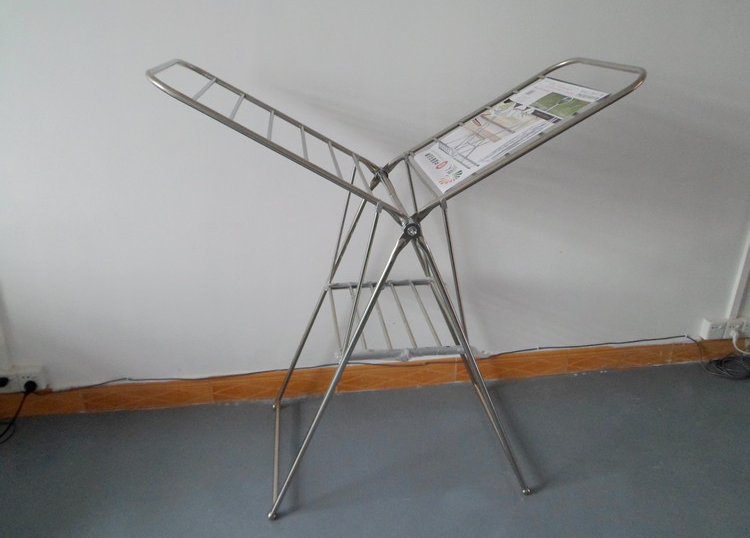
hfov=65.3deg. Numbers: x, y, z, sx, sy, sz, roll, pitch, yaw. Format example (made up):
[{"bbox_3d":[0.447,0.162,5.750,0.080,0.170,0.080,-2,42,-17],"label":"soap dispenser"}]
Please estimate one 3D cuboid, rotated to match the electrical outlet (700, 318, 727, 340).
[{"bbox_3d":[1.617,0.287,2.790,0.087,0.087,0.043,-3,23,-8],"label":"electrical outlet"}]

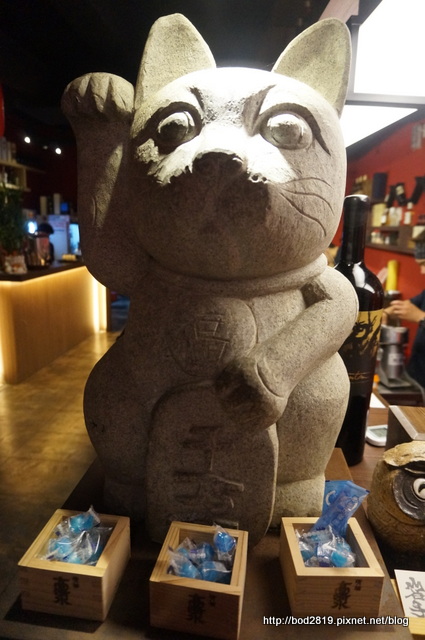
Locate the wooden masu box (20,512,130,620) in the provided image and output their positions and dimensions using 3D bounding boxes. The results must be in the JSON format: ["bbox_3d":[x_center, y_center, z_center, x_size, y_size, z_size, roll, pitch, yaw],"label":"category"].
[{"bbox_3d":[-0.141,0.257,0.454,0.085,0.053,0.085,3,14,6],"label":"wooden masu box"}]

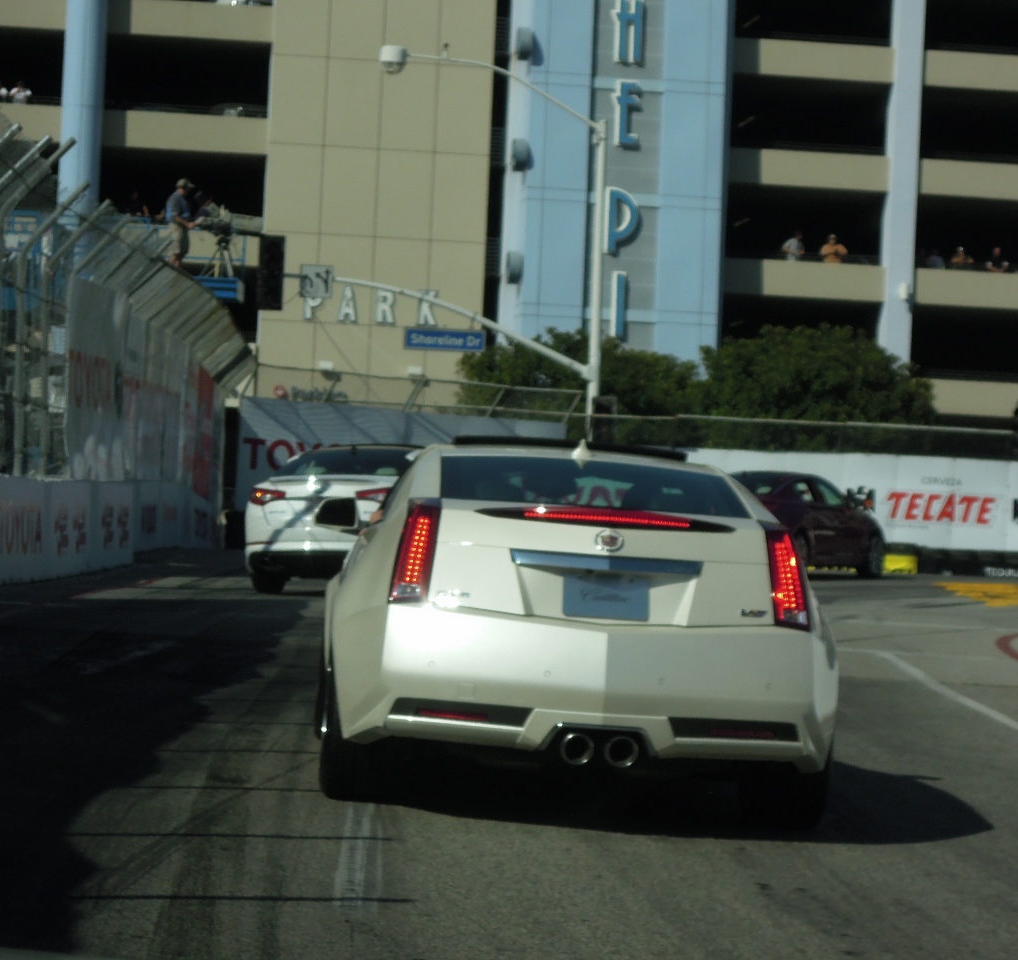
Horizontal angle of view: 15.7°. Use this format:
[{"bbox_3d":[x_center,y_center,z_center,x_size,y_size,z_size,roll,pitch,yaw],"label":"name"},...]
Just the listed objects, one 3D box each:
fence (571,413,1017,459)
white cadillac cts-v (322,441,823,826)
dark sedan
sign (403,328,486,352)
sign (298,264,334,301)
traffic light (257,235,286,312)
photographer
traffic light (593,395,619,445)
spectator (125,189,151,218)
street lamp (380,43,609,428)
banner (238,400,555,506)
[{"bbox_3d":[4.654,0.034,61.005,7.400,2.000,0.100,2,0,0],"label":"fence"},{"bbox_3d":[0.221,0.534,15.300,1.880,1.430,4.790,4,0,-3],"label":"white cadillac cts-v"},{"bbox_3d":[3.909,0.626,53.127,1.840,1.460,4.800,2,0,27],"label":"dark sedan"},{"bbox_3d":[-1.480,-3.226,85.500,1.840,0.470,0.060,2,0,-2],"label":"sign"},{"bbox_3d":[-4.451,-4.578,85.500,0.760,0.760,0.040,2,0,-3],"label":"sign"},{"bbox_3d":[-5.480,-4.786,85.500,0.600,1.680,0.450,2,0,-3],"label":"traffic light"},{"bbox_3d":[-5.788,-4.418,64.997,0.580,1.800,0.500,3,0,7],"label":"photographer"},{"bbox_3d":[2.077,-1.213,79.798,0.530,1.200,0.420,3,0,-5],"label":"traffic light"},{"bbox_3d":[-10.386,-7.205,102.997,0.560,1.720,0.400,3,0,-9],"label":"spectator"},{"bbox_3d":[-0.445,-4.055,79.589,5.050,10.700,0.580,3,0,-10],"label":"street lamp"},{"bbox_3d":[-1.556,-0.298,59.250,0.100,1.750,9.200,2,0,34],"label":"banner"}]

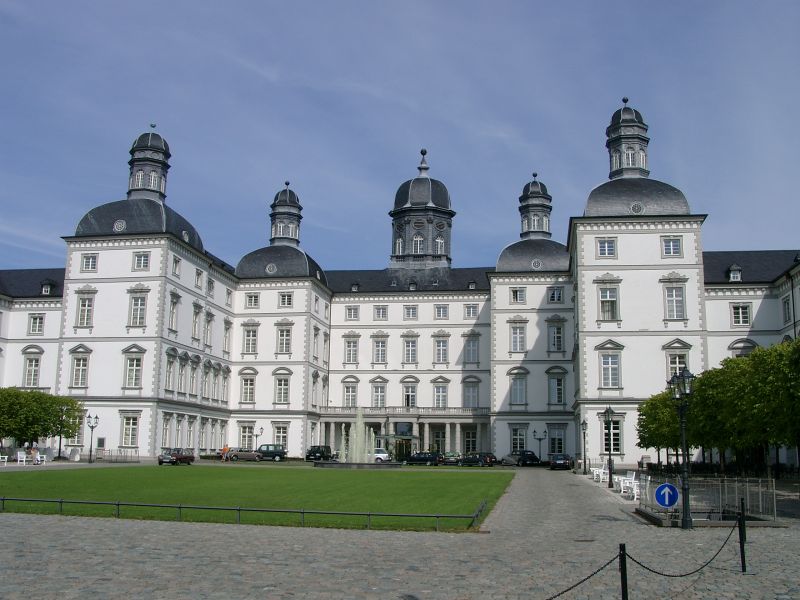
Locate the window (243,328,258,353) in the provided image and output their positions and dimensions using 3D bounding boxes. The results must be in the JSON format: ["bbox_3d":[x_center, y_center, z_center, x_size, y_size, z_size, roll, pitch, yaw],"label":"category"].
[{"bbox_3d":[-18.398,5.015,96.701,2.051,3.047,0.300,-1,-11,9],"label":"window"}]

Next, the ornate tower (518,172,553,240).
[{"bbox_3d":[17.303,-11.913,100.232,4.237,8.861,4.150,-1,-11,9],"label":"ornate tower"}]

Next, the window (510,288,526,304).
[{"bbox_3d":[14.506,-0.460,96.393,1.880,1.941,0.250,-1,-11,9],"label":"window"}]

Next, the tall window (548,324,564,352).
[{"bbox_3d":[18.302,4.541,91.722,1.730,3.141,0.300,-1,-12,8],"label":"tall window"}]

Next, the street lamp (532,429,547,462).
[{"bbox_3d":[15.272,15.898,85.536,1.501,3.587,0.500,-1,-11,9],"label":"street lamp"}]

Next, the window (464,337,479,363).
[{"bbox_3d":[9.555,6.738,103.923,1.693,3.235,0.300,-1,-11,9],"label":"window"}]

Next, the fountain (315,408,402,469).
[{"bbox_3d":[-3.797,12.567,71.853,8.057,5.435,8.057,-1,-11,9],"label":"fountain"}]

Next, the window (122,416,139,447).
[{"bbox_3d":[-26.803,13.068,78.180,1.641,2.924,0.300,-1,-11,9],"label":"window"}]

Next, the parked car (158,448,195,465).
[{"bbox_3d":[-18.717,13.174,66.000,1.700,1.450,4.200,0,-11,6],"label":"parked car"}]

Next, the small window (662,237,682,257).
[{"bbox_3d":[25.210,-4.880,72.697,1.684,1.827,0.300,-1,-11,9],"label":"small window"}]

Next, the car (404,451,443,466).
[{"bbox_3d":[2.332,18.001,89.144,4.600,1.470,1.780,-5,-13,26],"label":"car"}]

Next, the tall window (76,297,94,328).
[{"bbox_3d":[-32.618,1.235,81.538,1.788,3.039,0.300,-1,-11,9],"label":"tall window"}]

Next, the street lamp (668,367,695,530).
[{"bbox_3d":[7.130,3.698,19.863,0.460,4.020,1.300,-1,-11,9],"label":"street lamp"}]

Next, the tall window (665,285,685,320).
[{"bbox_3d":[25.169,0.343,71.855,1.711,3.119,0.250,-1,-11,9],"label":"tall window"}]

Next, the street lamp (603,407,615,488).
[{"bbox_3d":[9.967,6.996,37.500,0.550,3.900,0.550,-1,-11,9],"label":"street lamp"}]

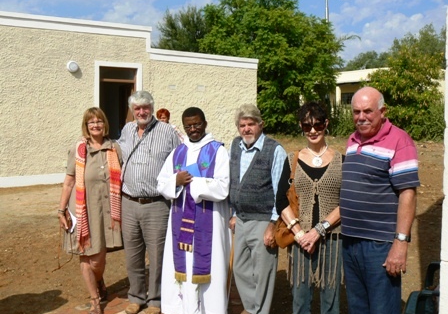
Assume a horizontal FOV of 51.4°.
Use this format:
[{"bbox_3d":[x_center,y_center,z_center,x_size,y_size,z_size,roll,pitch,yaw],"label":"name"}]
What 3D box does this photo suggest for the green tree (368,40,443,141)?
[{"bbox_3d":[8.200,-2.800,20.500,4.100,4.300,3.900,0,5,0],"label":"green tree"}]

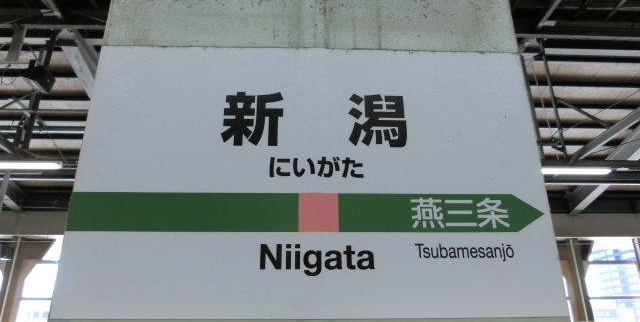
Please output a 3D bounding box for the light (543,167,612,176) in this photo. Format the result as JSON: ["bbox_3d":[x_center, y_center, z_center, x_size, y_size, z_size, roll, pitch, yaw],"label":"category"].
[{"bbox_3d":[3.377,0.141,6.276,1.220,0.090,0.090,0,-21,-2],"label":"light"}]

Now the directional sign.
[{"bbox_3d":[-0.017,0.109,0.968,0.987,0.082,0.015,0,-21,-2],"label":"directional sign"}]

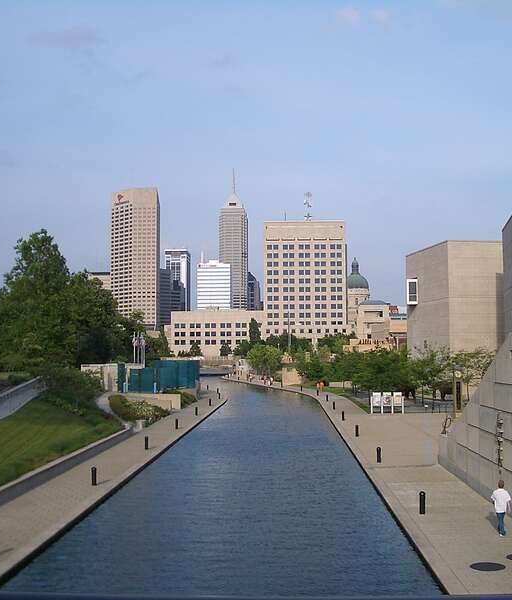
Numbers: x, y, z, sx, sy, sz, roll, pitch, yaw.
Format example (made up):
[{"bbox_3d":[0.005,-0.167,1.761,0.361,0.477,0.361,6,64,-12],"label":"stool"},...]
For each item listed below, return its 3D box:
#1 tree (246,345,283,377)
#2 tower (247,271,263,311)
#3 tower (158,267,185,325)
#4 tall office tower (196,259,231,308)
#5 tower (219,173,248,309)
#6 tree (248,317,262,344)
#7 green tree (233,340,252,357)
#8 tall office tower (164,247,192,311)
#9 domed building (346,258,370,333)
[{"bbox_3d":[1.890,13.540,179.610,8.010,7.310,8.000,0,-4,3],"label":"tree"},{"bbox_3d":[-5.500,21.160,1215.010,27.440,122.030,34.000,0,-4,3],"label":"tower"},{"bbox_3d":[-94.180,13.530,915.690,32.900,97.030,38.000,0,-4,3],"label":"tower"},{"bbox_3d":[-41.130,8.470,825.210,33.430,94.320,32.000,0,-4,3],"label":"tall office tower"},{"bbox_3d":[-27.830,-50.760,1077.990,38.690,246.970,39.000,0,-4,3],"label":"tower"},{"bbox_3d":[-0.220,15.340,344.900,5.980,14.910,5.500,0,-4,3],"label":"tree"},{"bbox_3d":[-5.440,19.730,325.790,7.670,6.430,7.500,0,-4,3],"label":"green tree"},{"bbox_3d":[-114.880,3.900,1199.810,33.050,155.280,37.000,0,-4,3],"label":"tall office tower"},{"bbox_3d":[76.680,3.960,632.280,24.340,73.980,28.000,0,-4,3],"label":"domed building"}]

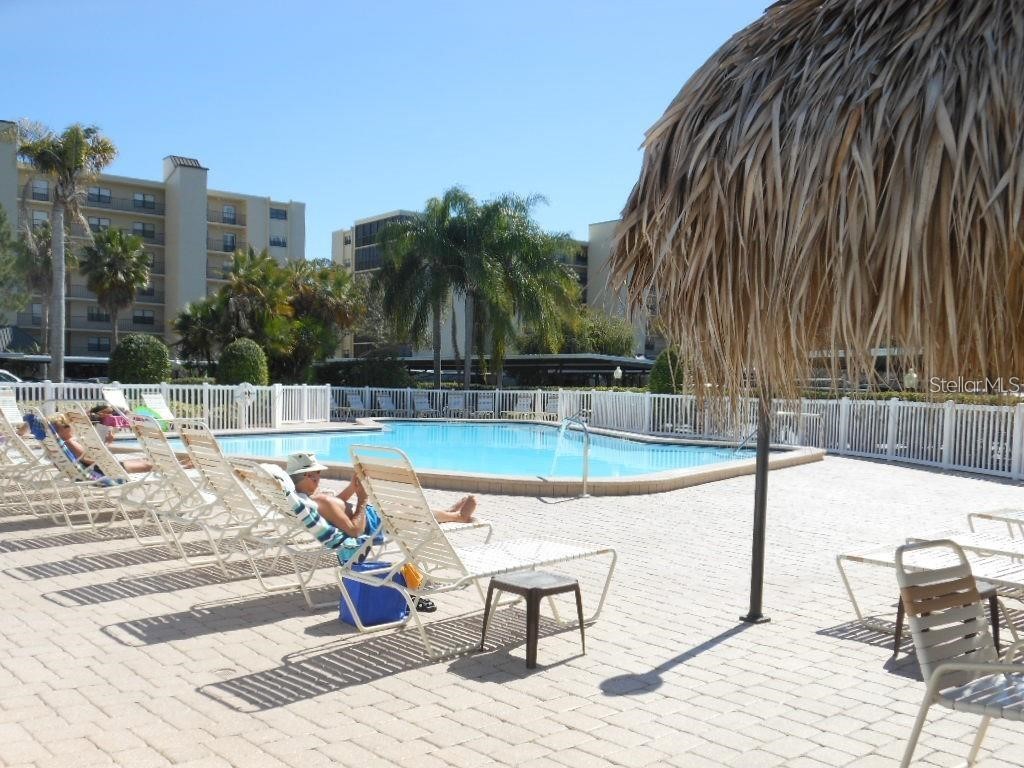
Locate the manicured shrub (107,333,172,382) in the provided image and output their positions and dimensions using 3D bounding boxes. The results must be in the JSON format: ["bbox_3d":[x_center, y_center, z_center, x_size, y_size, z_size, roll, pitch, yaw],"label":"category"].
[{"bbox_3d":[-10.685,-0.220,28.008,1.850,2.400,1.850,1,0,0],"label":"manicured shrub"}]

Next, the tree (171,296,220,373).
[{"bbox_3d":[-12.887,-1.243,40.000,2.200,4.680,2.200,1,0,0],"label":"tree"}]

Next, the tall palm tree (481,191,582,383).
[{"bbox_3d":[0.329,-3.360,41.032,4.800,9.200,4.800,1,0,0],"label":"tall palm tree"}]

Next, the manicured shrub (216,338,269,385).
[{"bbox_3d":[-8.558,-0.109,31.000,1.650,2.670,1.650,1,0,0],"label":"manicured shrub"}]

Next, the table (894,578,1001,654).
[{"bbox_3d":[2.559,1.388,5.720,0.430,0.430,0.430,1,1,-45],"label":"table"}]

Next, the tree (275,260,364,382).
[{"bbox_3d":[-6.934,-1.700,35.020,3.100,5.600,3.100,1,0,0],"label":"tree"}]

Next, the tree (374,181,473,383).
[{"bbox_3d":[-3.298,-3.344,39.500,4.500,9.290,4.500,1,0,0],"label":"tree"}]

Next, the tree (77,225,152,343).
[{"bbox_3d":[-23.617,-4.218,58.000,4.200,10.040,4.200,1,0,0],"label":"tree"}]

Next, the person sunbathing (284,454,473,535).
[{"bbox_3d":[-0.920,0.800,7.200,1.620,0.620,0.560,1,0,-44],"label":"person sunbathing"}]

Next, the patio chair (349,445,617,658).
[{"bbox_3d":[-0.187,0.953,6.154,1.800,1.160,0.690,1,1,-42],"label":"patio chair"}]

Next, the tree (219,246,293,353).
[{"bbox_3d":[-11.036,-2.393,42.000,3.300,7.050,3.300,1,0,0],"label":"tree"}]

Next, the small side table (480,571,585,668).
[{"bbox_3d":[0.125,1.329,5.593,0.430,0.430,0.430,1,1,-41],"label":"small side table"}]

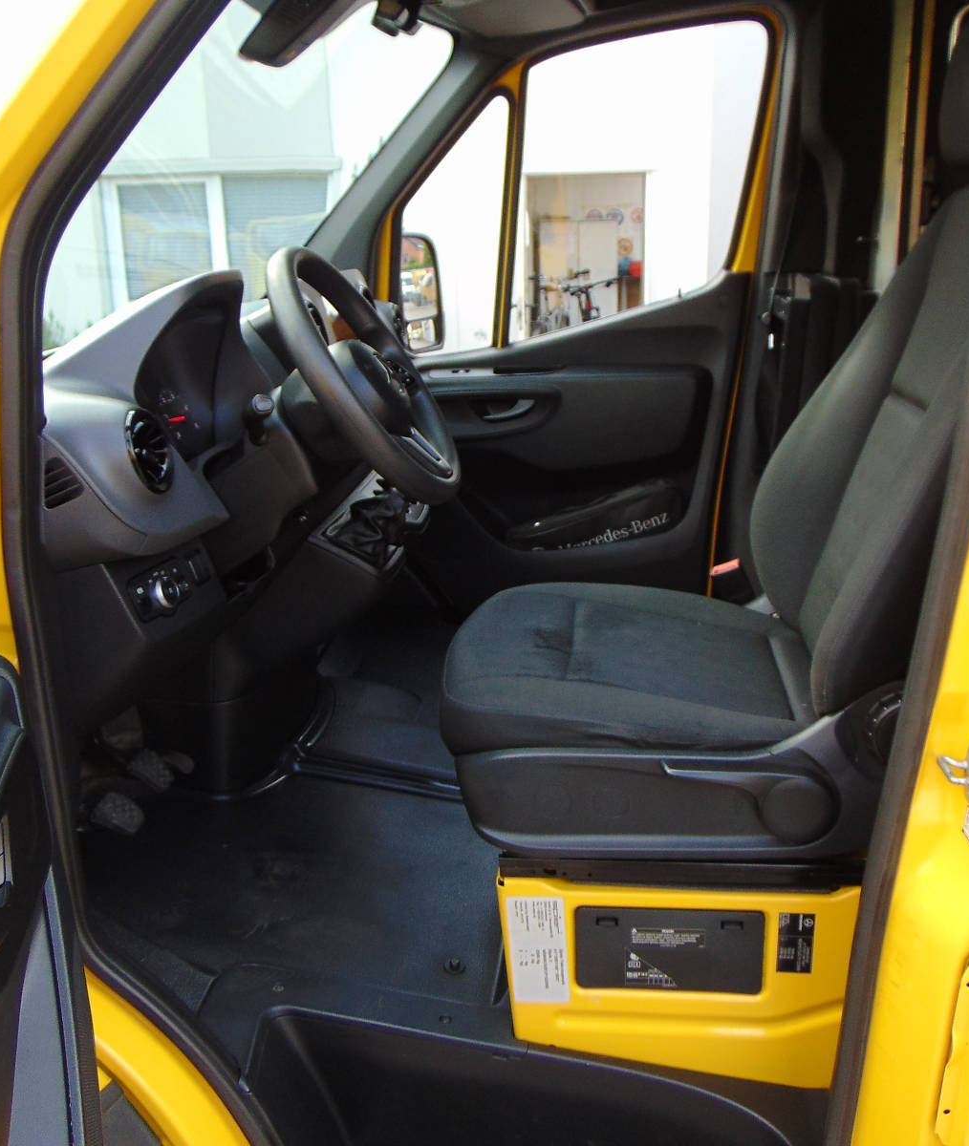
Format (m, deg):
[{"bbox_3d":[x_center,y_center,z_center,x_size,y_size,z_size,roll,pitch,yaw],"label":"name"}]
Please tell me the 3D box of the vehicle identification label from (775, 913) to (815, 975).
[{"bbox_3d":[0.367,0.436,1.299,0.042,0.075,0.004,0,14,6],"label":"vehicle identification label"}]

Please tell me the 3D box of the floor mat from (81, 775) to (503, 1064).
[{"bbox_3d":[-0.261,0.464,1.657,0.680,0.050,0.720,6,14,5],"label":"floor mat"}]

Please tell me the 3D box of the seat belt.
[{"bbox_3d":[0.735,-0.670,2.446,0.230,1.060,0.150,0,14,6],"label":"seat belt"}]

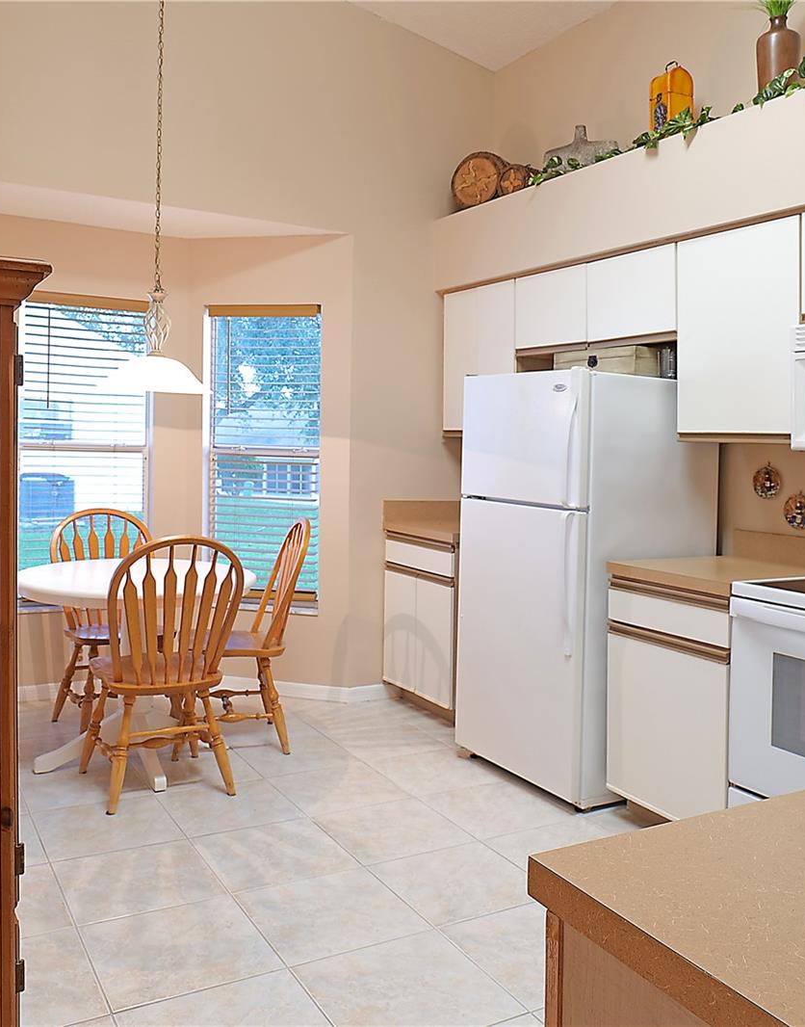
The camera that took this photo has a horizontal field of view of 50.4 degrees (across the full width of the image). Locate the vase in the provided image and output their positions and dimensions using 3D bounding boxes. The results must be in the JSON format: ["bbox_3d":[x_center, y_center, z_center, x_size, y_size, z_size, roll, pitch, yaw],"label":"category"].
[{"bbox_3d":[1.334,-1.598,3.059,0.170,0.350,0.170,-2,6,-32],"label":"vase"}]

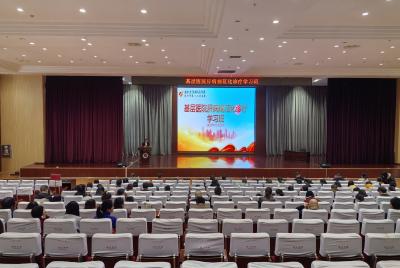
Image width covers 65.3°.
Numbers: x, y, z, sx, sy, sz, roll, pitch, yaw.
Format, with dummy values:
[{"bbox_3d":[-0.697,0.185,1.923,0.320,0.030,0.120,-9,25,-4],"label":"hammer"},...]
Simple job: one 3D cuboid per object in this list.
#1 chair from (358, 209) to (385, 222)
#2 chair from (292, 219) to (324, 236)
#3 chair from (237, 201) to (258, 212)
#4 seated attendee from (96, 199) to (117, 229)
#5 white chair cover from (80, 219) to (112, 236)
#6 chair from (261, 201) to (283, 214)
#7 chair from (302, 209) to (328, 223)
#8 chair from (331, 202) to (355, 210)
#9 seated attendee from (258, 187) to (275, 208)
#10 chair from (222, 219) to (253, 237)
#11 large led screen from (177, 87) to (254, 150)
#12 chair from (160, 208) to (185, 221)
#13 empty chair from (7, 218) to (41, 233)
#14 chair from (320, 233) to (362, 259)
[{"bbox_3d":[3.208,1.876,6.124,0.540,0.970,0.630,0,3,-1],"label":"chair"},{"bbox_3d":[1.669,1.797,5.103,0.490,0.950,0.600,0,1,-1],"label":"chair"},{"bbox_3d":[1.088,1.991,7.368,0.530,0.950,0.620,0,3,-1],"label":"chair"},{"bbox_3d":[-1.478,1.623,5.086,0.480,1.224,0.750,0,3,-1],"label":"seated attendee"},{"bbox_3d":[-1.563,1.754,4.995,0.540,0.970,0.630,0,3,-1],"label":"white chair cover"},{"bbox_3d":[1.622,1.991,7.368,0.530,0.950,0.620,0,3,-1],"label":"chair"},{"bbox_3d":[2.154,1.876,6.124,0.540,0.970,0.630,0,3,-1],"label":"chair"},{"bbox_3d":[3.196,1.982,7.243,0.540,0.970,0.630,0,3,-1],"label":"chair"},{"bbox_3d":[1.523,1.851,7.388,0.480,1.250,0.680,0,1,-1],"label":"seated attendee"},{"bbox_3d":[0.574,1.789,5.074,0.490,0.950,0.600,0,1,-1],"label":"chair"},{"bbox_3d":[1.402,-1.165,25.970,6.500,5.270,0.150,0,3,-1],"label":"large led screen"},{"bbox_3d":[-0.527,1.889,6.131,0.490,0.950,0.600,0,1,-1],"label":"chair"},{"bbox_3d":[-2.660,1.754,4.995,0.540,0.970,0.630,0,3,-1],"label":"empty chair"},{"bbox_3d":[1.710,1.656,4.074,0.530,0.950,0.620,0,3,-1],"label":"chair"}]

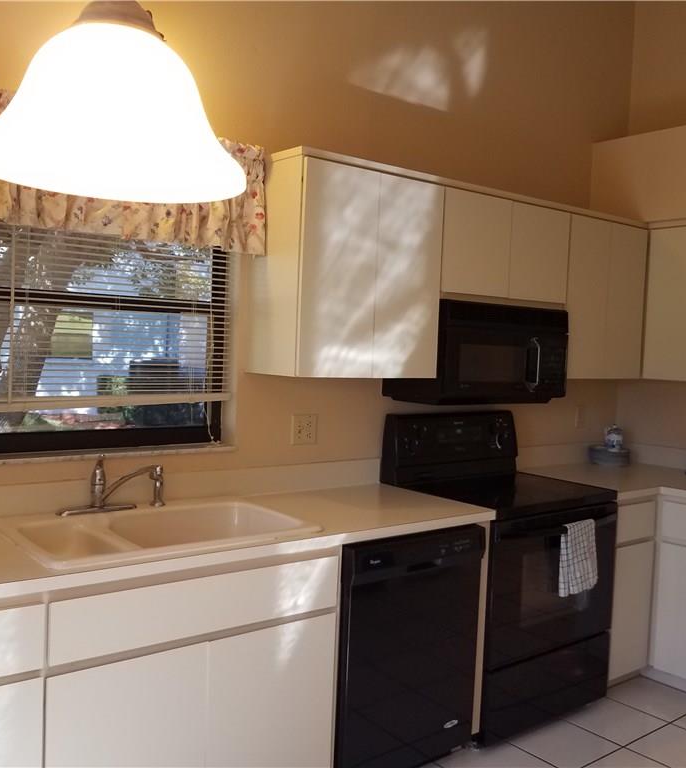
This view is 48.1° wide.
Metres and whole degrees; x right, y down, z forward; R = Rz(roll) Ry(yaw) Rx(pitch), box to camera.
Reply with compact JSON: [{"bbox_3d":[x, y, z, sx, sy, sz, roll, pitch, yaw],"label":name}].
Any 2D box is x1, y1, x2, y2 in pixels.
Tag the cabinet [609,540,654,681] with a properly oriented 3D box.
[{"bbox_3d":[1.070,0.934,3.475,0.225,0.560,0.554,0,3,-37],"label":"cabinet"}]

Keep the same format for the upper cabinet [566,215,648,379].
[{"bbox_3d":[1.131,-0.392,3.699,0.628,0.728,0.335,0,3,-37],"label":"upper cabinet"}]

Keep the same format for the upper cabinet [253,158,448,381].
[{"bbox_3d":[0.017,-0.397,2.846,0.642,0.730,0.335,0,3,-37],"label":"upper cabinet"}]

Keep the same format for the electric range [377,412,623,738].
[{"bbox_3d":[0.659,0.734,3.185,0.763,1.183,0.615,0,3,-37],"label":"electric range"}]

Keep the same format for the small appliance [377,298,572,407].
[{"bbox_3d":[0.579,-0.129,3.237,0.759,0.383,0.363,0,3,-37],"label":"small appliance"}]

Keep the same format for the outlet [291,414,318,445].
[{"bbox_3d":[-0.141,0.175,2.930,0.117,0.112,0.010,0,3,-37],"label":"outlet"}]

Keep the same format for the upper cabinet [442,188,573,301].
[{"bbox_3d":[0.581,-0.550,3.234,0.762,0.412,0.328,0,3,-37],"label":"upper cabinet"}]

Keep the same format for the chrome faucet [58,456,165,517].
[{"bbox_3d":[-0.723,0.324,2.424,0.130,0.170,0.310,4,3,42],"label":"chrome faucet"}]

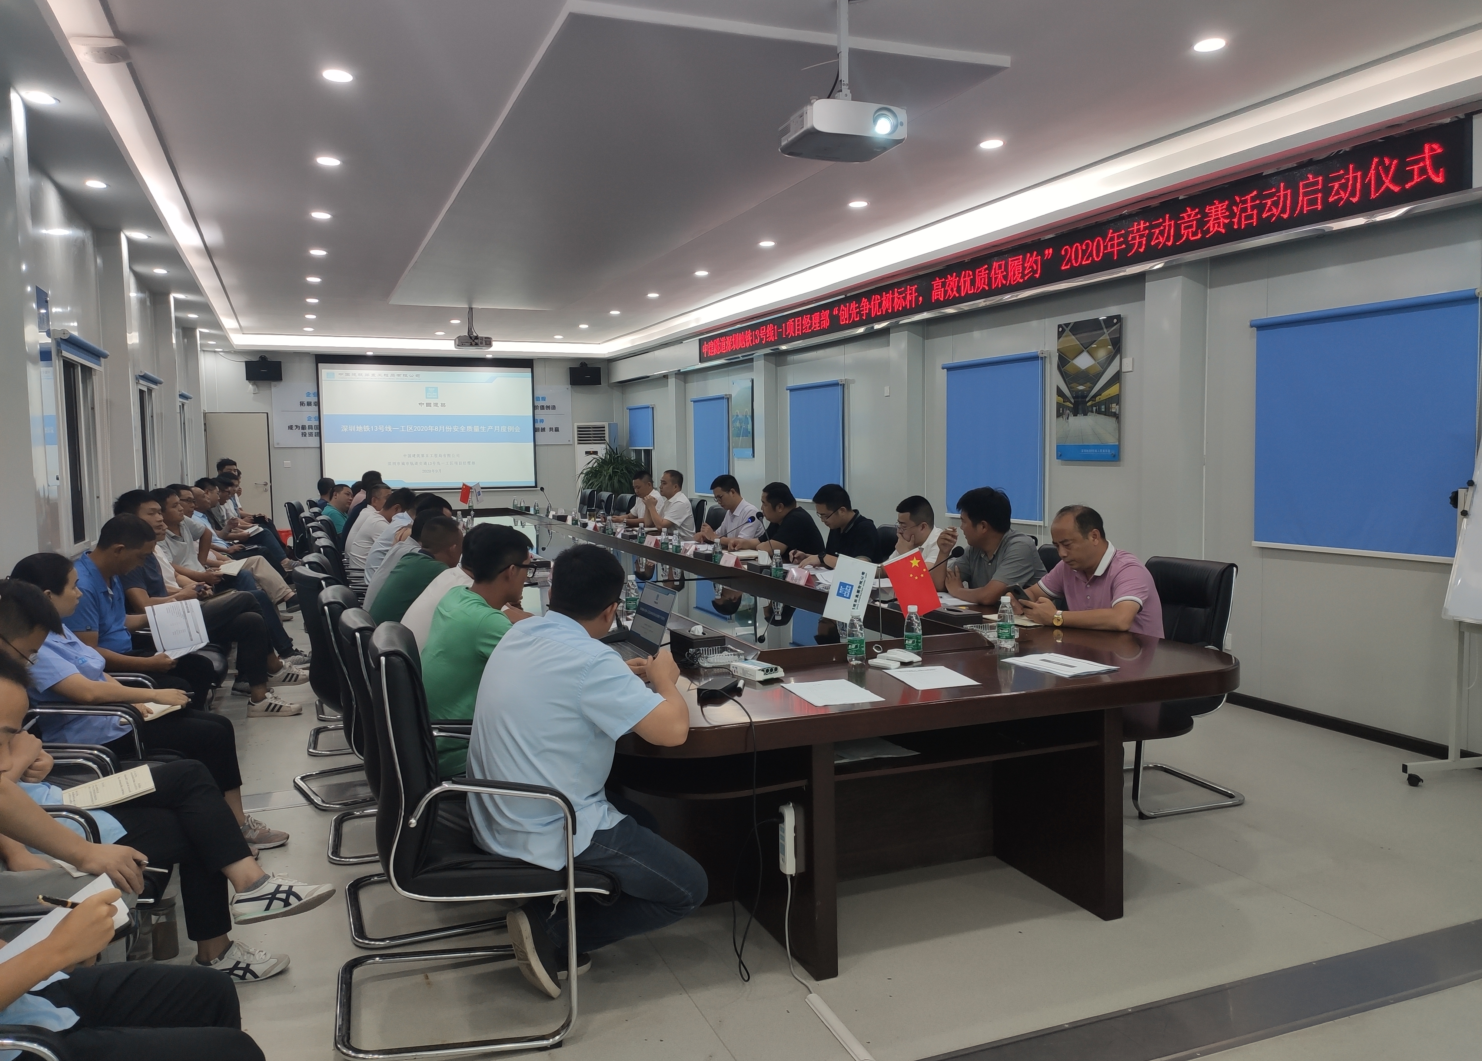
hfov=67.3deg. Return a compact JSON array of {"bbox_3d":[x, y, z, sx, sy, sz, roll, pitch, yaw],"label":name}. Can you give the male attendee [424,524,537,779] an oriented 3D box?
[{"bbox_3d":[-0.739,0.594,3.815,0.720,1.250,0.520,-3,5,-27],"label":"male attendee"}]

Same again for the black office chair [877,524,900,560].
[{"bbox_3d":[0.694,0.472,6.968,0.630,0.970,0.570,-2,4,-22],"label":"black office chair"}]

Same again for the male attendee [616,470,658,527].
[{"bbox_3d":[-0.975,0.079,10.573,0.700,1.280,0.520,-2,4,-17],"label":"male attendee"}]

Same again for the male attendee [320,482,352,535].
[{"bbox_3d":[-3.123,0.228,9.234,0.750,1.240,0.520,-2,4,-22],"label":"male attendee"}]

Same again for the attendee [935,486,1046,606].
[{"bbox_3d":[1.145,0.433,5.321,0.780,1.270,0.560,-2,4,-22],"label":"attendee"}]

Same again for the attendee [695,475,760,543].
[{"bbox_3d":[-0.111,0.216,8.500,0.700,1.290,0.540,-2,4,-17],"label":"attendee"}]

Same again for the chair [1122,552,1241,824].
[{"bbox_3d":[1.665,0.621,4.682,0.630,0.970,0.570,-2,4,-22],"label":"chair"}]

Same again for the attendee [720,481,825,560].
[{"bbox_3d":[0.256,0.292,7.619,0.760,1.250,0.560,-2,4,-22],"label":"attendee"}]

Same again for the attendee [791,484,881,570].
[{"bbox_3d":[0.563,0.346,6.800,0.760,1.250,0.540,-2,4,-22],"label":"attendee"}]

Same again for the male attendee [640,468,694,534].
[{"bbox_3d":[-0.687,0.121,9.828,0.680,1.300,0.520,-2,4,-14],"label":"male attendee"}]

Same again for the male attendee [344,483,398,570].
[{"bbox_3d":[-2.868,0.235,9.122,0.740,1.240,0.520,-3,5,-22],"label":"male attendee"}]

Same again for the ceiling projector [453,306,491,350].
[{"bbox_3d":[-2.920,-2.197,12.066,0.390,0.440,0.320,-3,5,-22],"label":"ceiling projector"}]

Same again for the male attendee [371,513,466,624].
[{"bbox_3d":[-1.313,0.521,5.017,0.760,1.200,0.520,-2,4,-22],"label":"male attendee"}]

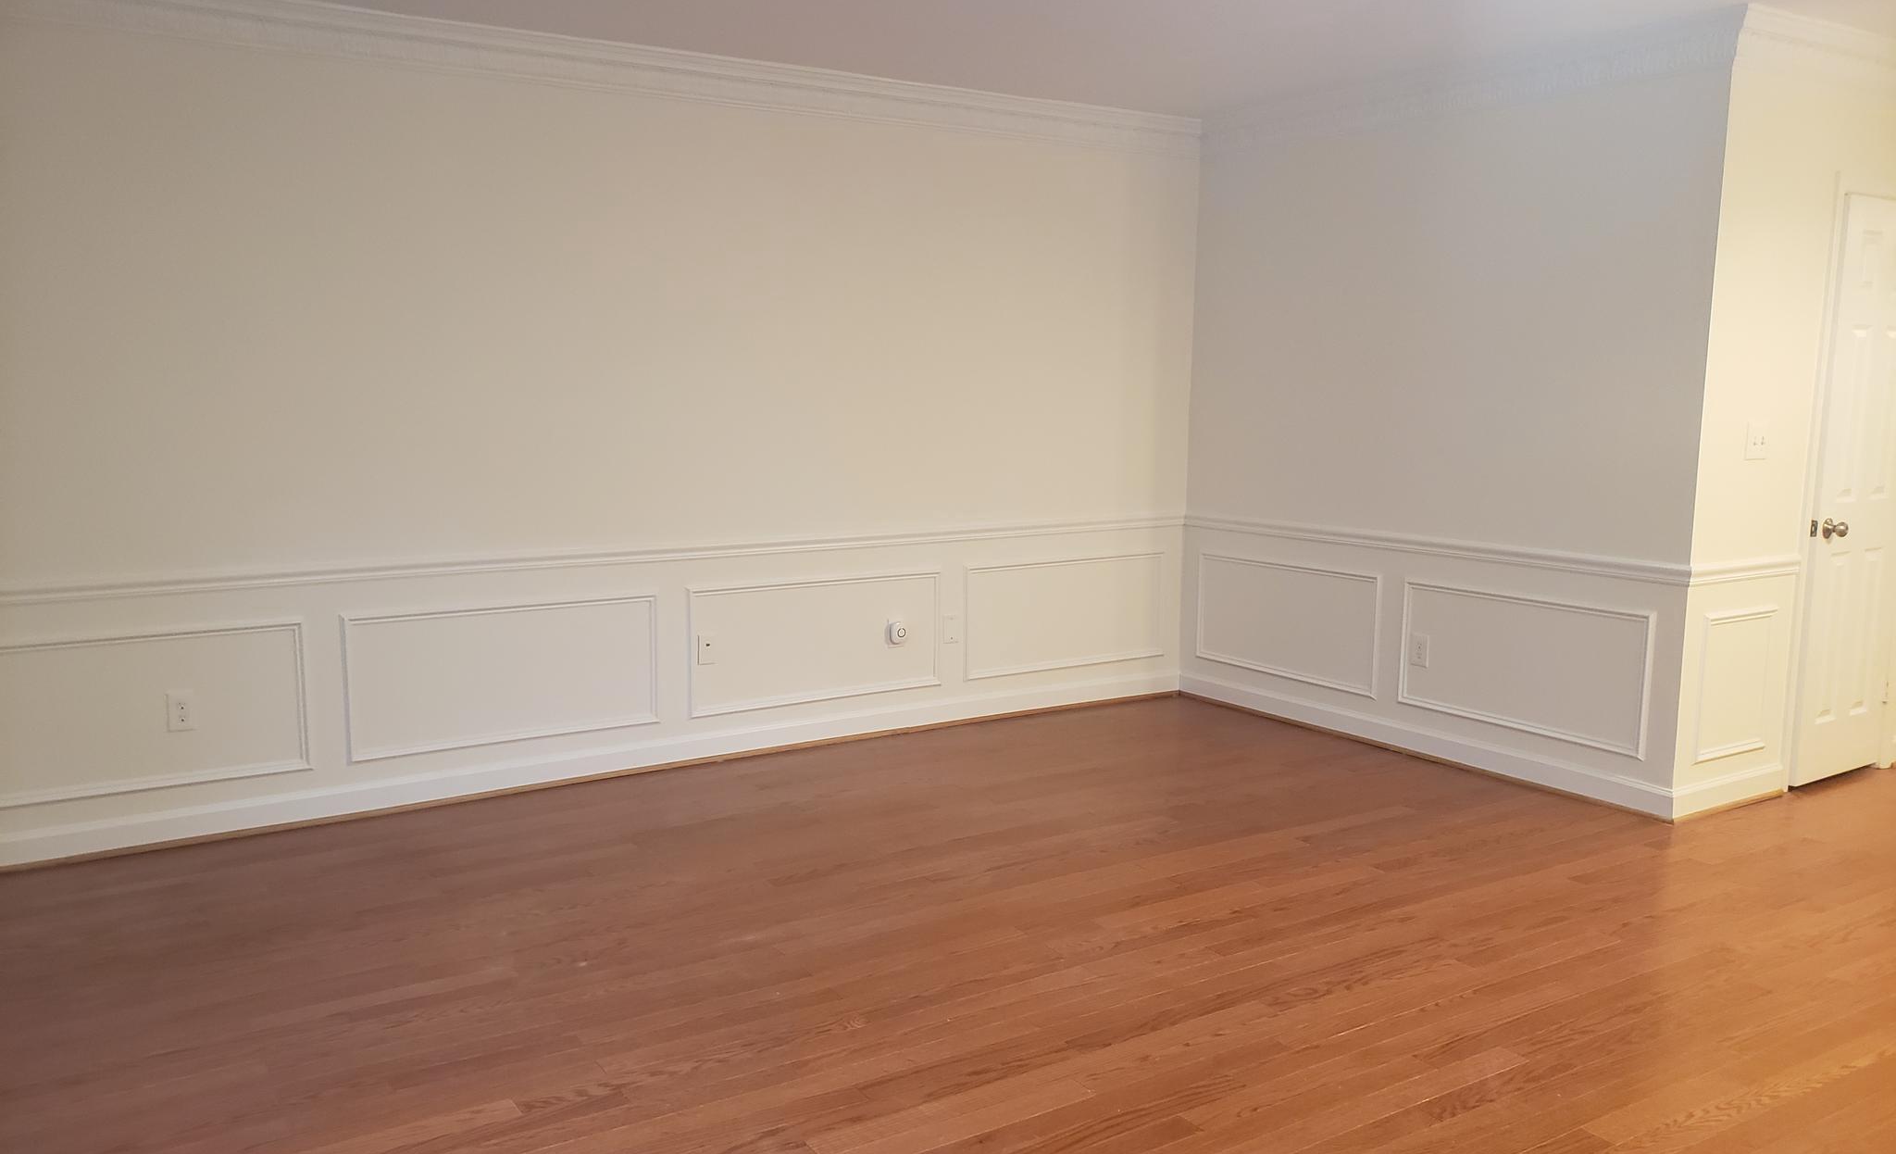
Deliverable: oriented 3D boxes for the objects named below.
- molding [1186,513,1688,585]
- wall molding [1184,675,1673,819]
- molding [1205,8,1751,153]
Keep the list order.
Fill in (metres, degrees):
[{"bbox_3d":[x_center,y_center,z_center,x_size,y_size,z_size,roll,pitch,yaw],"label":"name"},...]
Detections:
[{"bbox_3d":[1.665,-0.123,5.309,0.035,0.069,2.303,-5,9,-33],"label":"molding"},{"bbox_3d":[1.663,0.603,5.417,0.022,0.109,2.289,-5,9,-33],"label":"wall molding"},{"bbox_3d":[1.663,-1.697,5.070,0.080,0.147,2.337,-5,9,-33],"label":"molding"}]

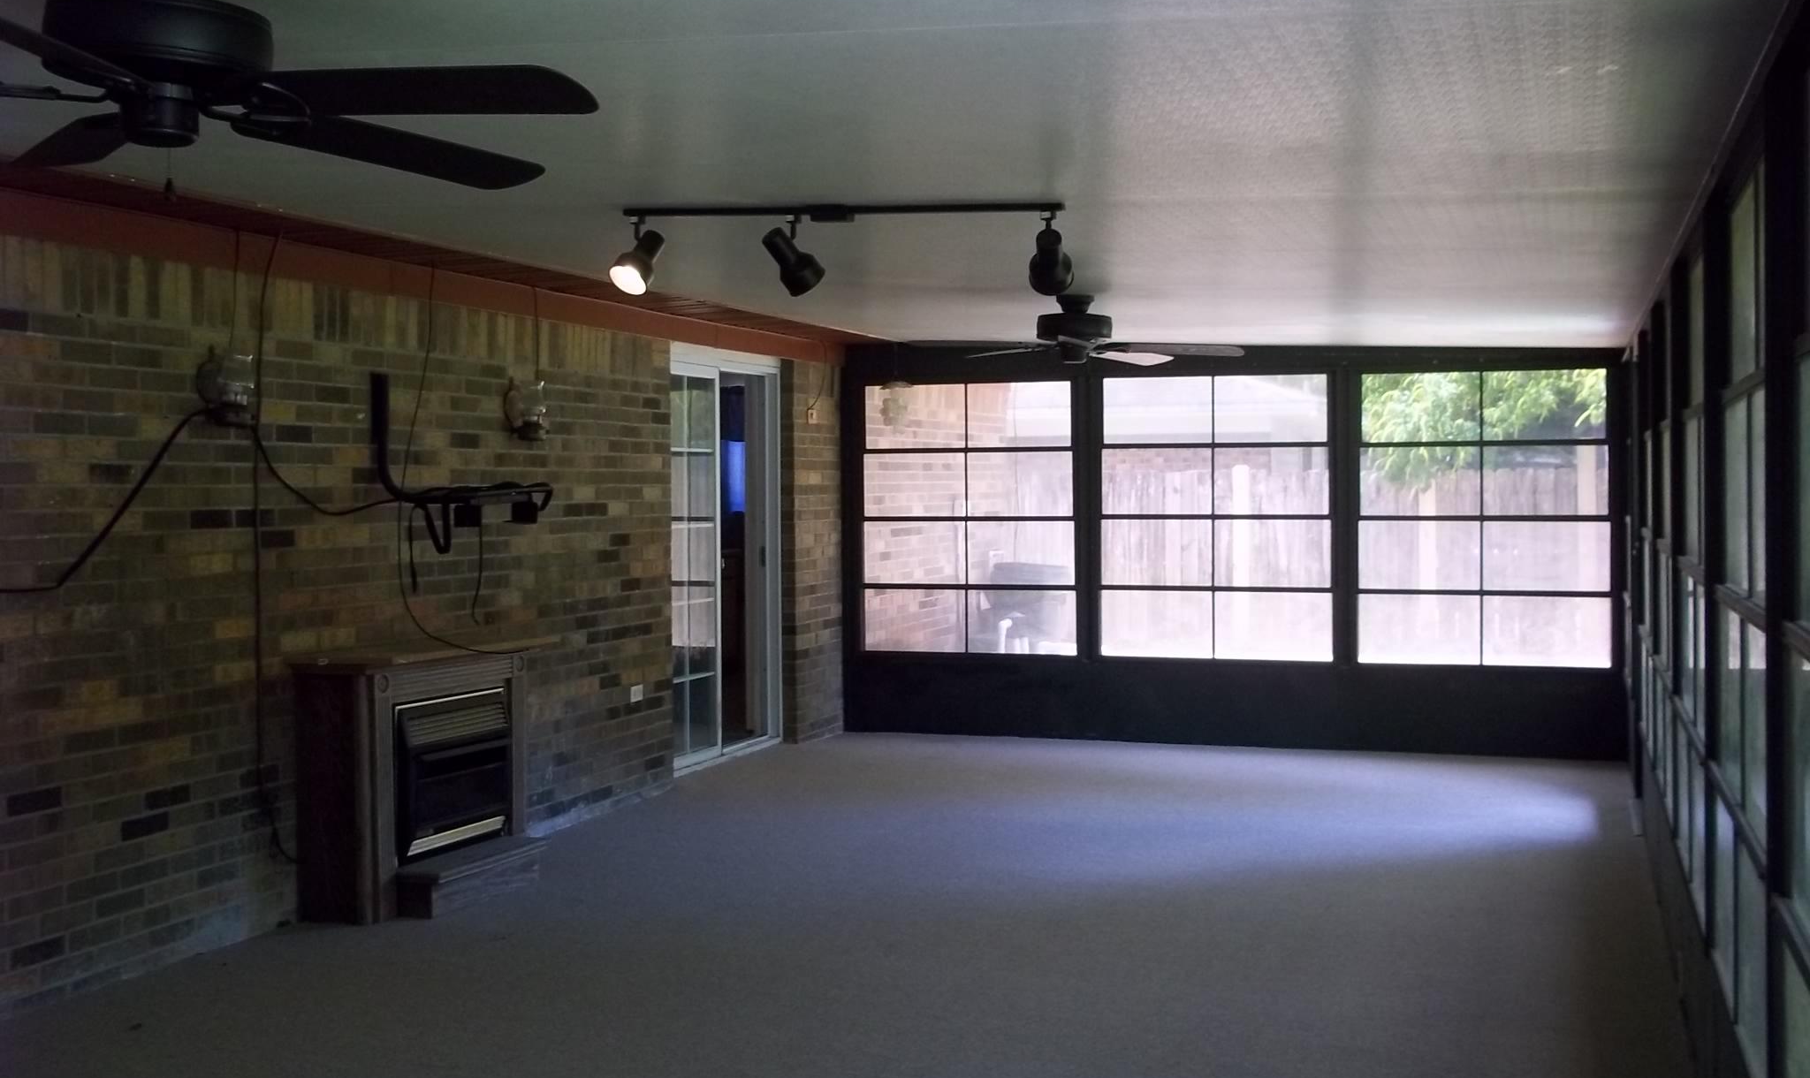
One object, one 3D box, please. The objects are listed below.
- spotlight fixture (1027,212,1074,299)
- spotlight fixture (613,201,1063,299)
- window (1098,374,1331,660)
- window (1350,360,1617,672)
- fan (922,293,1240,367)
[{"bbox_3d":[0.385,-0.754,4.945,0.115,0.225,0.190,0,1,10],"label":"spotlight fixture"},{"bbox_3d":[-0.176,-0.788,5.104,1.290,0.260,0.220,0,1,19],"label":"spotlight fixture"},{"bbox_3d":[1.632,-0.112,9.952,1.250,1.540,0.100,0,1,19],"label":"window"},{"bbox_3d":[2.913,-0.103,9.502,1.250,1.540,0.100,0,1,19],"label":"window"},{"bbox_3d":[0.680,-0.831,7.543,1.320,0.270,1.320,0,1,19],"label":"fan"}]

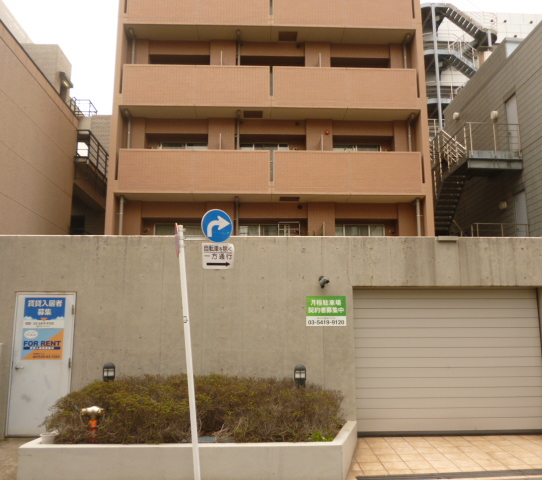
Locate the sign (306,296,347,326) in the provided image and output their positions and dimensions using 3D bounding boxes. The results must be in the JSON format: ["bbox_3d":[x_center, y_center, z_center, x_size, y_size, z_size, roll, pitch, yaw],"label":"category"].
[{"bbox_3d":[0.842,1.081,7.829,0.615,0.450,0.020,0,-9,-2],"label":"sign"}]

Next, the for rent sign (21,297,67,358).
[{"bbox_3d":[-3.353,1.310,7.637,0.595,0.900,0.020,0,-9,-2],"label":"for rent sign"}]

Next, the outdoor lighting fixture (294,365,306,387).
[{"bbox_3d":[0.427,1.989,7.545,0.170,0.340,0.180,0,-9,-2],"label":"outdoor lighting fixture"}]

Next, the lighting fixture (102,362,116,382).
[{"bbox_3d":[-2.321,1.933,7.439,0.170,0.330,0.180,0,-9,-2],"label":"lighting fixture"}]

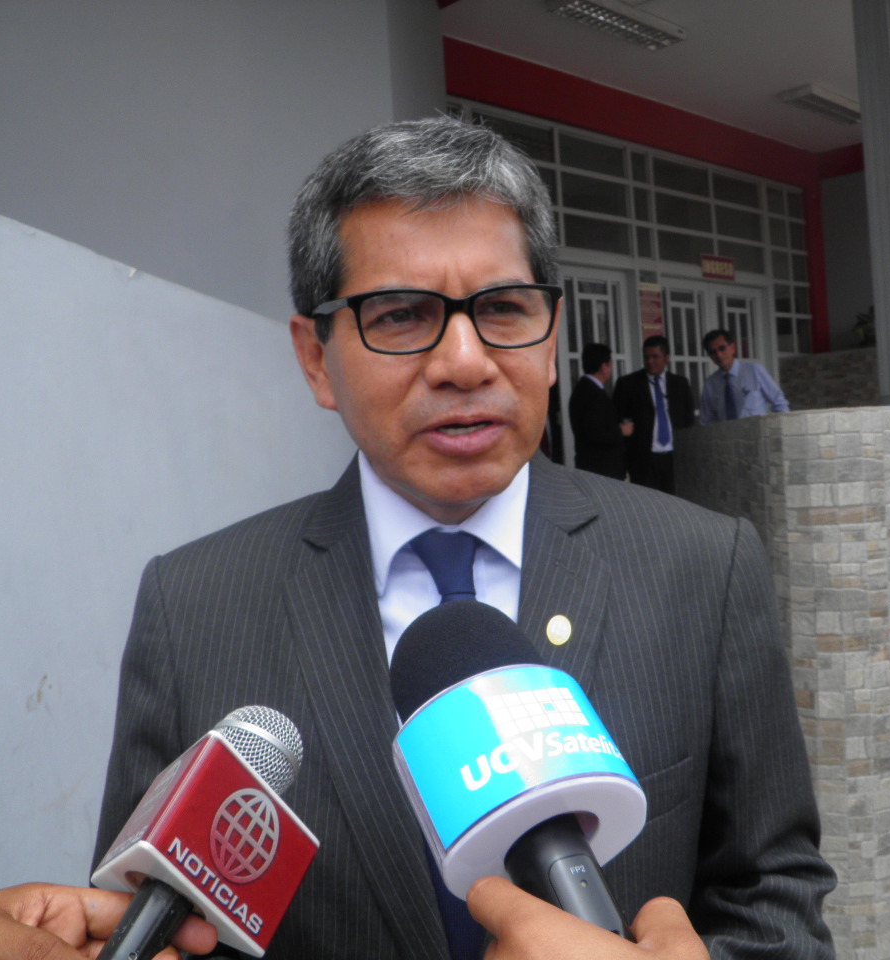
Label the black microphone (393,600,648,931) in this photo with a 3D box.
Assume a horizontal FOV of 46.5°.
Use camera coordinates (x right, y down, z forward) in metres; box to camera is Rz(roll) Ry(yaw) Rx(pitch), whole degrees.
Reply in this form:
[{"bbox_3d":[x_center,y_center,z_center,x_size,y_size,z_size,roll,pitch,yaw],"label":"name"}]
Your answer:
[{"bbox_3d":[0.040,0.150,0.513,0.100,0.098,0.245,-8,34,-16],"label":"black microphone"}]

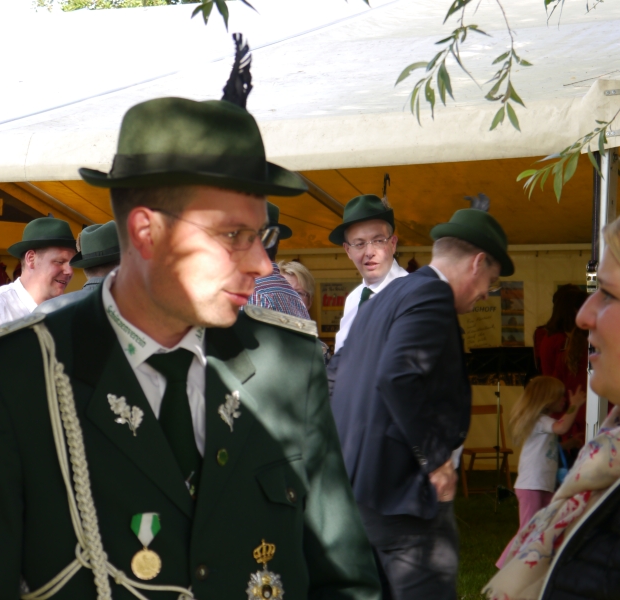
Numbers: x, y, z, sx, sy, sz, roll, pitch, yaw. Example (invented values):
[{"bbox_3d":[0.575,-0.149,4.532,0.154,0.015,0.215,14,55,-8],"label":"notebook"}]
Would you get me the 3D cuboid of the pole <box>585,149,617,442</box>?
[{"bbox_3d":[1.005,0.414,6.780,0.050,2.200,0.080,2,-1,31],"label":"pole"}]

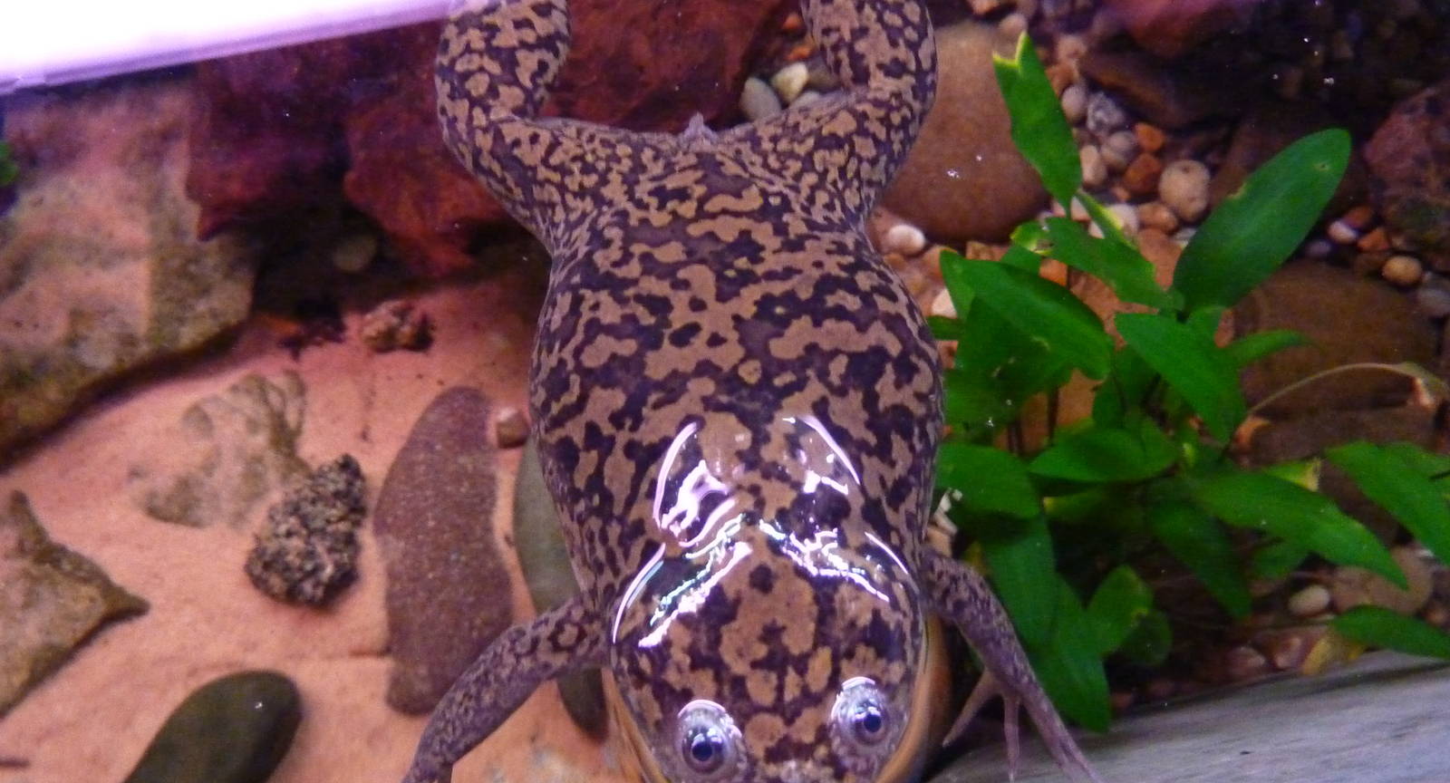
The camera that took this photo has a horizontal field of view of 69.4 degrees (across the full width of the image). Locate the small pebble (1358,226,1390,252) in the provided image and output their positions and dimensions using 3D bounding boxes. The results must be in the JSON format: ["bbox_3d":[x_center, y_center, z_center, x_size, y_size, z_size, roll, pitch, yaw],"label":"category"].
[{"bbox_3d":[0.241,-0.057,0.388,0.011,0.008,0.010,0,73,-2],"label":"small pebble"}]

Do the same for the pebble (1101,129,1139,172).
[{"bbox_3d":[0.139,-0.084,0.368,0.013,0.011,0.017,0,68,-1],"label":"pebble"}]

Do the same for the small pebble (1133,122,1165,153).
[{"bbox_3d":[0.161,-0.096,0.397,0.011,0.009,0.012,0,73,-2],"label":"small pebble"}]

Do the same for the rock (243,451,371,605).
[{"bbox_3d":[-0.134,0.044,0.337,0.033,0.025,0.051,24,74,5],"label":"rock"}]

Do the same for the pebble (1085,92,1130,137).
[{"bbox_3d":[0.145,-0.105,0.397,0.017,0.014,0.018,0,73,-2],"label":"pebble"}]

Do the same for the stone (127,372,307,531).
[{"bbox_3d":[-0.157,0.018,0.326,0.056,0.012,0.053,0,68,-1],"label":"stone"}]

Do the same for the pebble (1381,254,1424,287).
[{"bbox_3d":[0.228,-0.041,0.353,0.013,0.009,0.012,0,68,-1],"label":"pebble"}]

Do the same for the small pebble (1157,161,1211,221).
[{"bbox_3d":[0.170,-0.074,0.387,0.018,0.017,0.024,0,73,-2],"label":"small pebble"}]

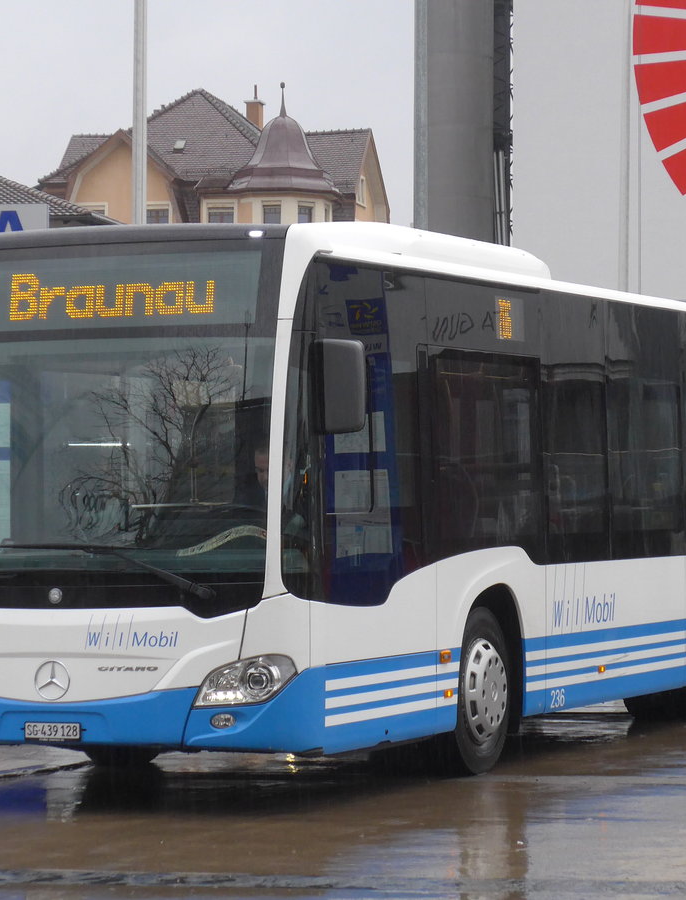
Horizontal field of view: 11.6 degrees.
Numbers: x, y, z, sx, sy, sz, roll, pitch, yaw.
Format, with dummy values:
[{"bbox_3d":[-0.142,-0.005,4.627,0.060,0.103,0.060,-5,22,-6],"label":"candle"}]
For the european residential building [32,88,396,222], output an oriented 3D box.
[{"bbox_3d":[-5.497,-6.144,149.000,13.287,18.000,12.000,0,-1,10],"label":"european residential building"}]

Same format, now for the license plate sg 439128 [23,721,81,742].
[{"bbox_3d":[-1.399,1.344,16.091,0.300,0.087,0.020,-1,-1,23],"label":"license plate sg 439128"}]

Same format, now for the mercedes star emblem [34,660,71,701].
[{"bbox_3d":[-1.394,1.106,16.112,0.190,0.190,0.025,-1,-4,23],"label":"mercedes star emblem"}]

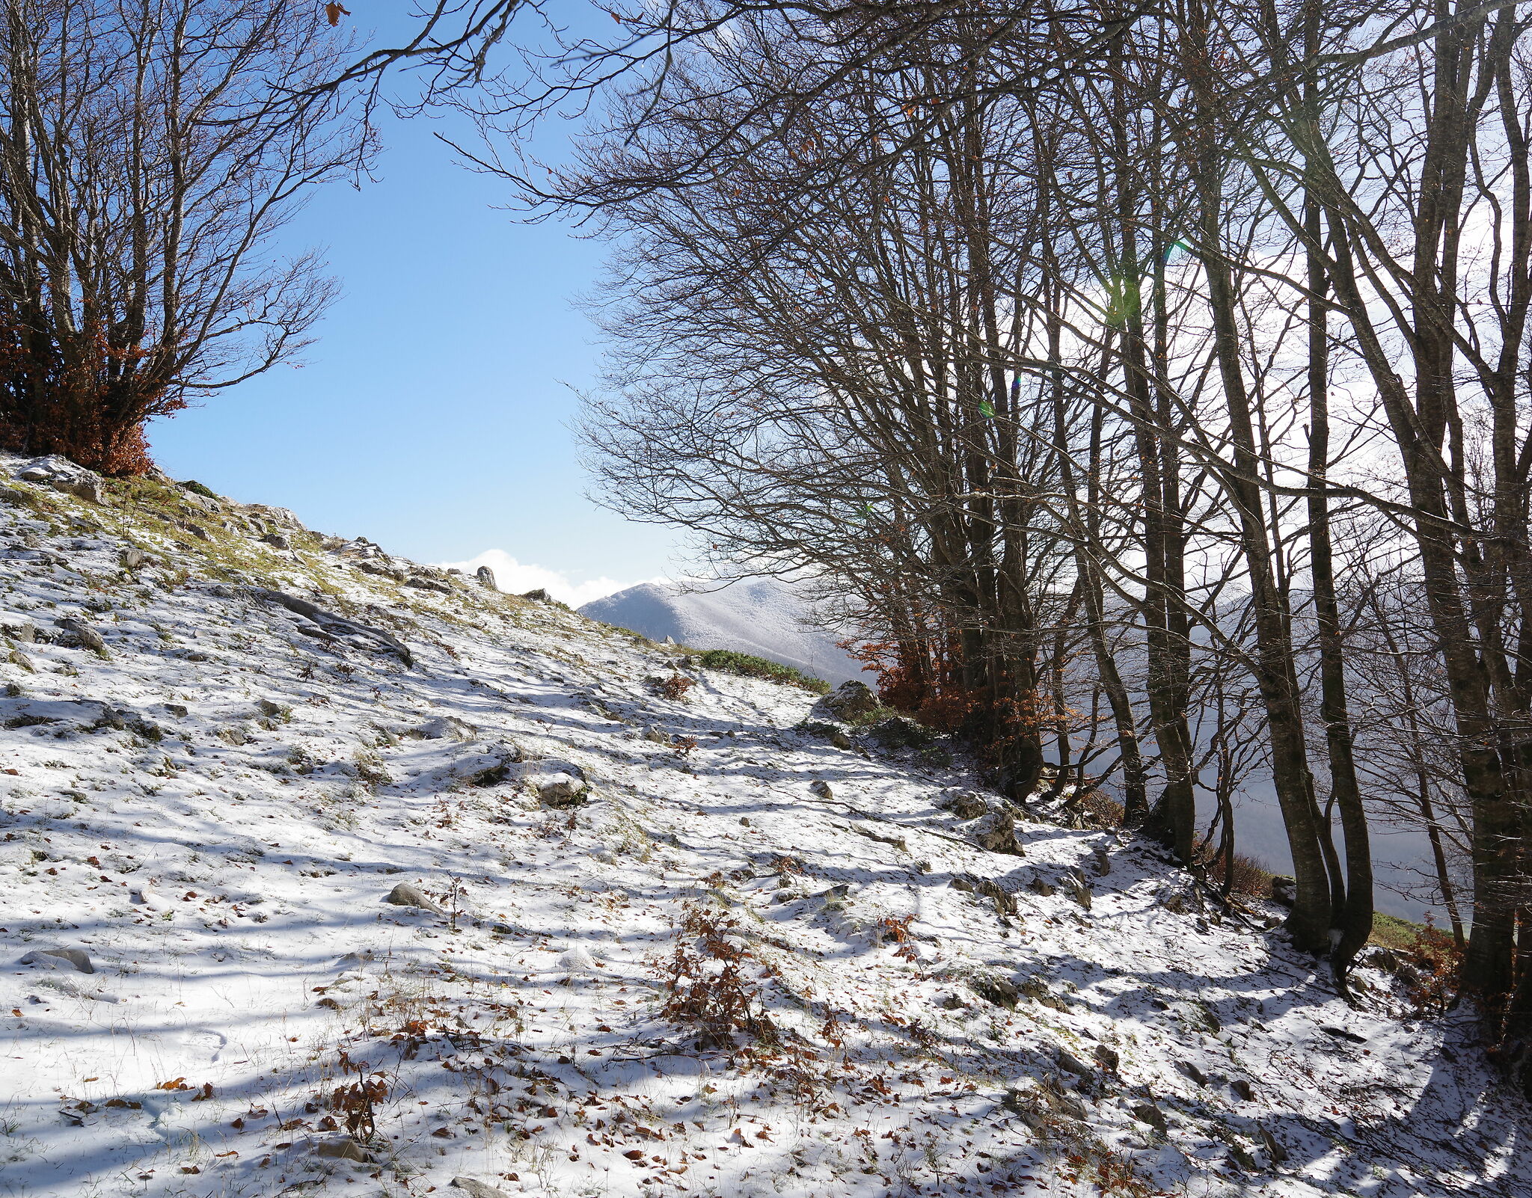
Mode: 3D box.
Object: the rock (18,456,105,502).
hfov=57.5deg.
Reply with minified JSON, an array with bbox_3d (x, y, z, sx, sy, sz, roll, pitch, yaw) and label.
[{"bbox_3d":[-11.377,-1.932,22.500,1.359,0.768,0.980,0,0,0],"label":"rock"}]

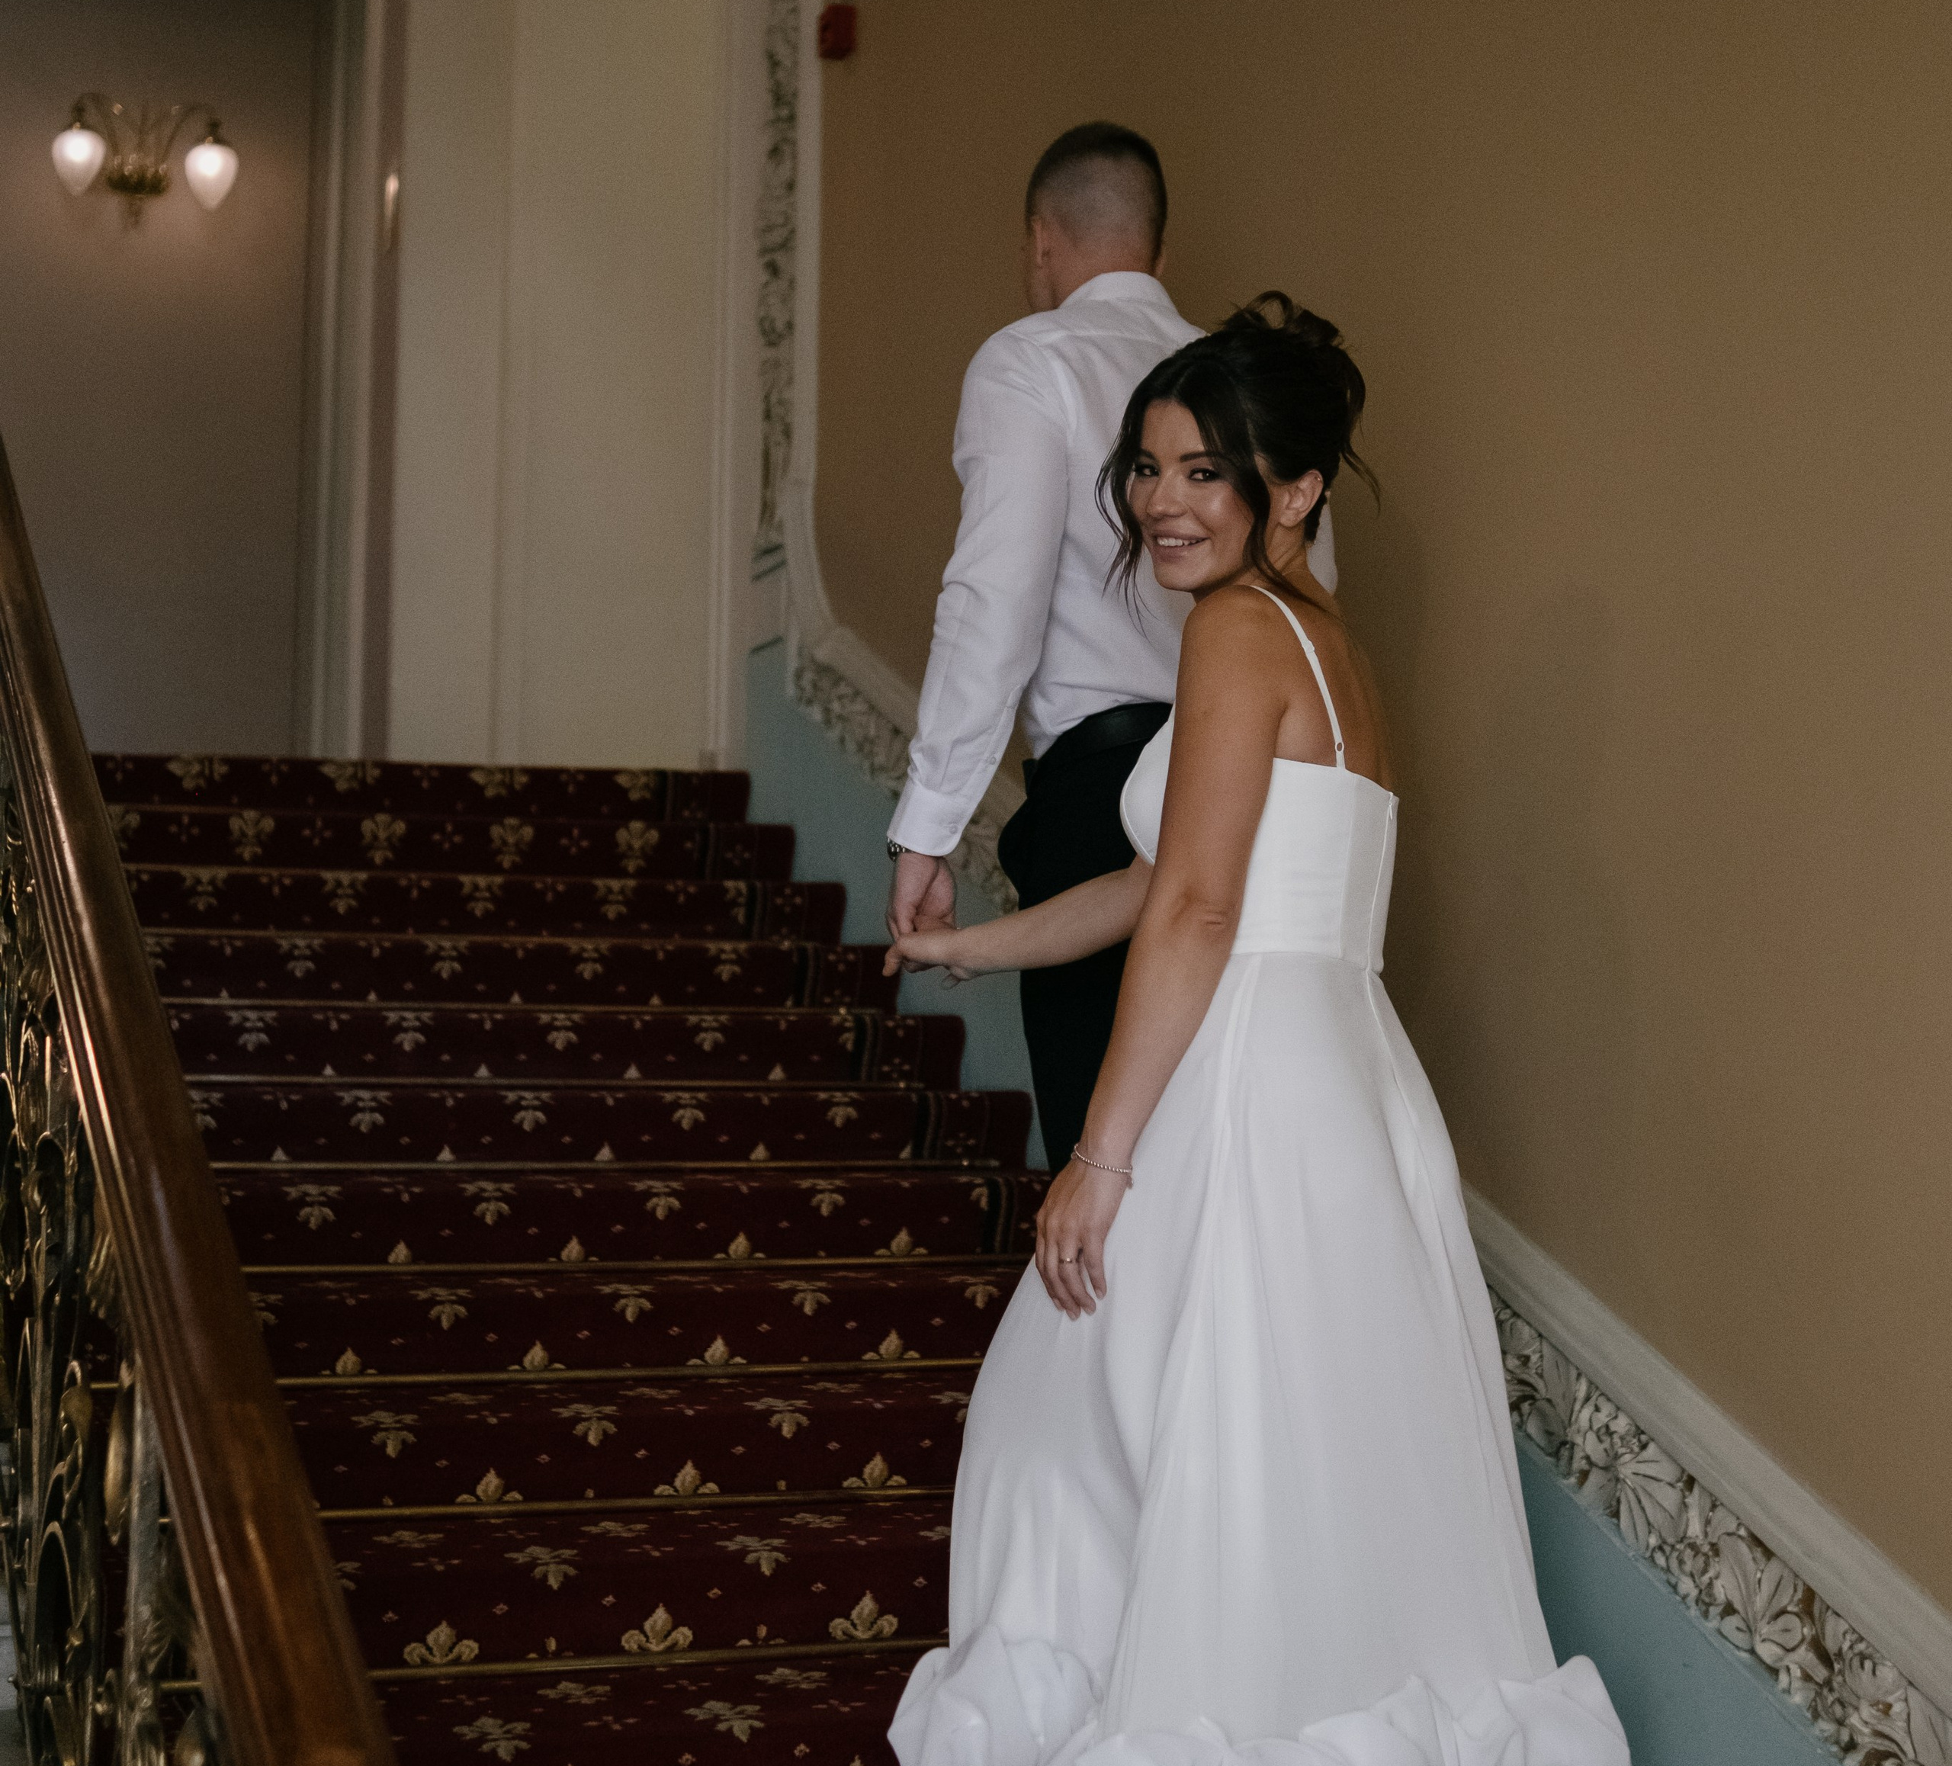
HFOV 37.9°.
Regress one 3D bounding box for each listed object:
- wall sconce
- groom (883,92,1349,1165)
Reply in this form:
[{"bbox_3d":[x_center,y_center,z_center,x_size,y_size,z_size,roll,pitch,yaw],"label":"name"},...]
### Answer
[{"bbox_3d":[-2.718,-2.365,9.300,0.600,0.380,0.300,2,-4,-20],"label":"wall sconce"},{"bbox_3d":[0.171,0.034,3.420,0.560,1.870,0.460,3,-4,-28],"label":"groom"}]

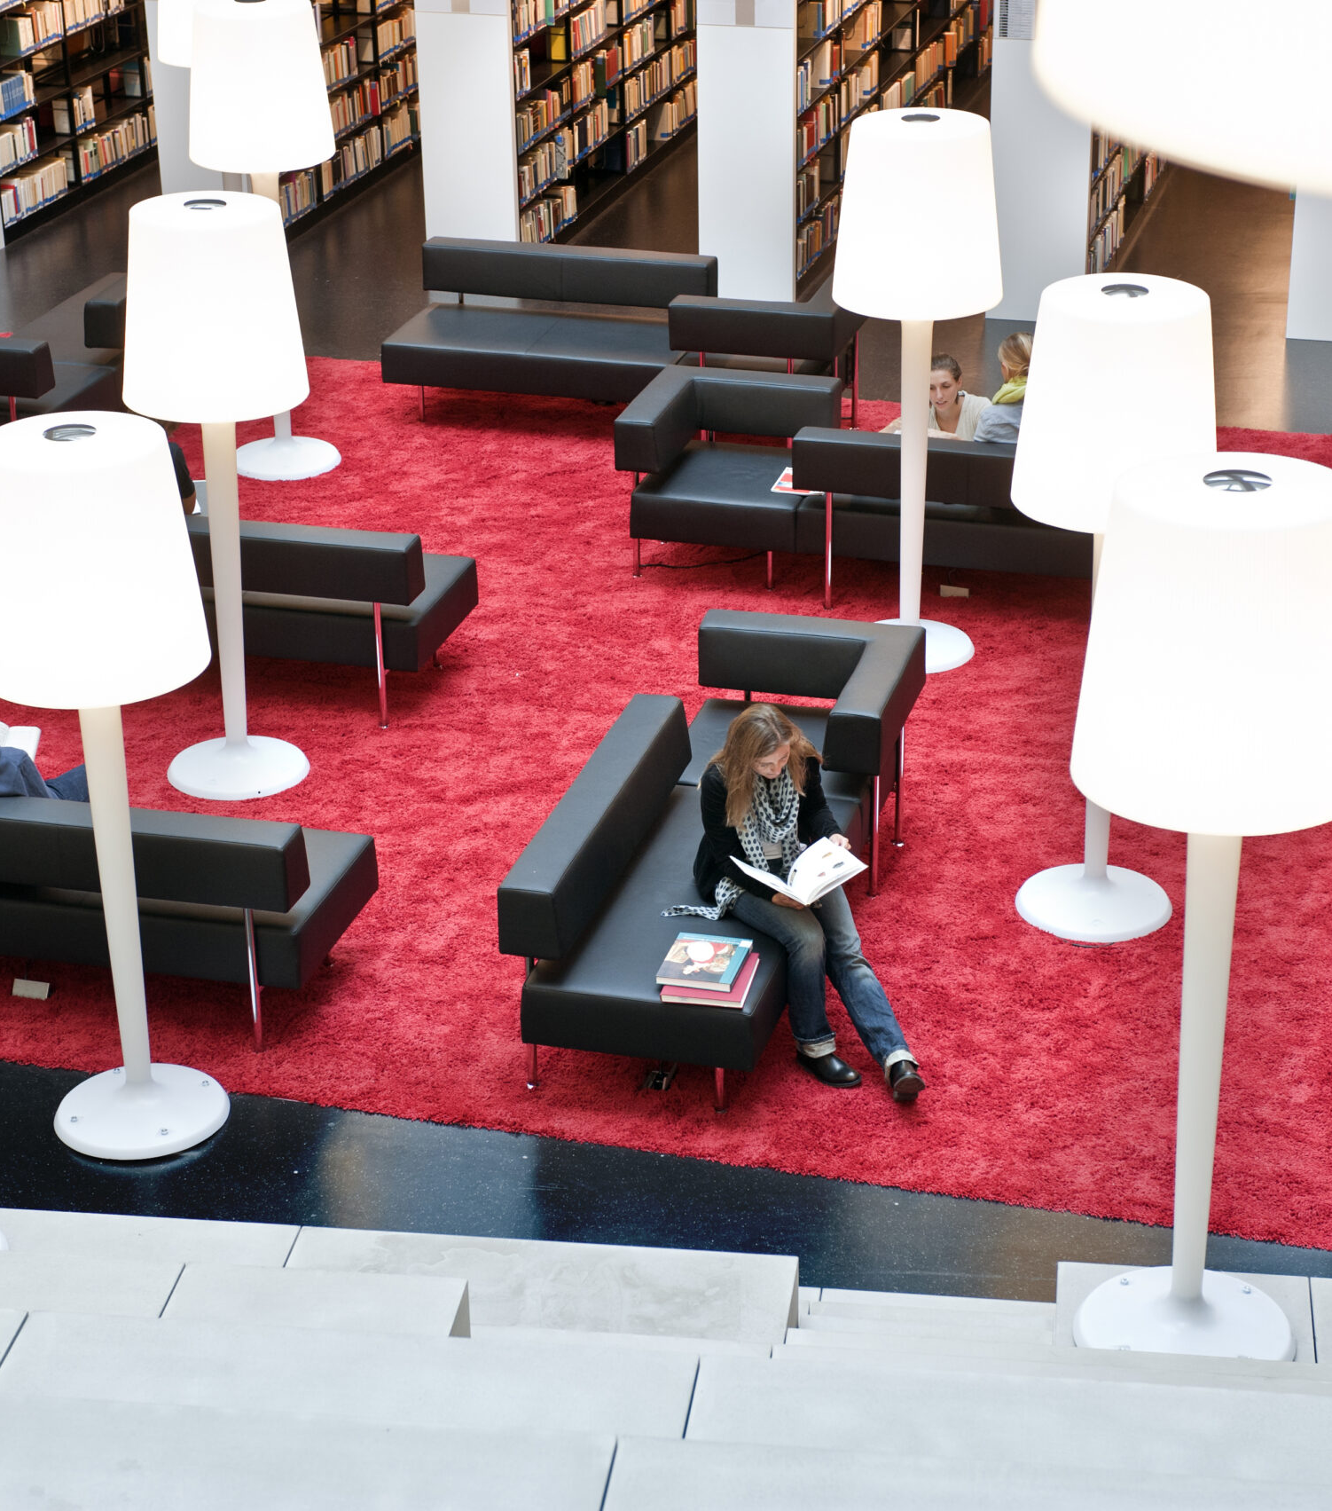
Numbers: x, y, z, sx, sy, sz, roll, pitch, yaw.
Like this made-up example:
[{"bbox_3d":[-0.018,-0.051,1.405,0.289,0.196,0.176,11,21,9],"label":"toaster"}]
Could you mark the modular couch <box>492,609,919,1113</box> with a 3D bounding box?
[{"bbox_3d":[0.237,0.320,11.315,0.918,0.763,2.476,6,26,14],"label":"modular couch"}]

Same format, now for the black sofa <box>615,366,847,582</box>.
[{"bbox_3d":[0.307,-1.307,14.855,0.861,0.763,0.849,6,26,15],"label":"black sofa"}]

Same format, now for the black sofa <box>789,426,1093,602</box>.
[{"bbox_3d":[1.320,-1.032,13.023,1.488,0.697,0.755,6,26,15],"label":"black sofa"}]

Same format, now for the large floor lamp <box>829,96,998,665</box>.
[{"bbox_3d":[0.964,-1.400,12.140,0.647,2.100,0.647,-1,25,0],"label":"large floor lamp"}]

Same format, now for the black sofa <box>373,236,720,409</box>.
[{"bbox_3d":[-0.533,-2.008,15.222,1.488,0.697,0.755,6,25,15],"label":"black sofa"}]

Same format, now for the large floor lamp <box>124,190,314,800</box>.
[{"bbox_3d":[-1.729,-1.001,12.336,0.710,2.370,0.710,-1,25,0],"label":"large floor lamp"}]

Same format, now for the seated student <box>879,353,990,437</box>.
[{"bbox_3d":[1.354,-1.542,15.188,0.540,0.880,0.680,7,26,18],"label":"seated student"}]

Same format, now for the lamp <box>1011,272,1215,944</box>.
[{"bbox_3d":[1.421,-0.467,10.082,0.647,2.100,0.647,-1,25,0],"label":"lamp"}]

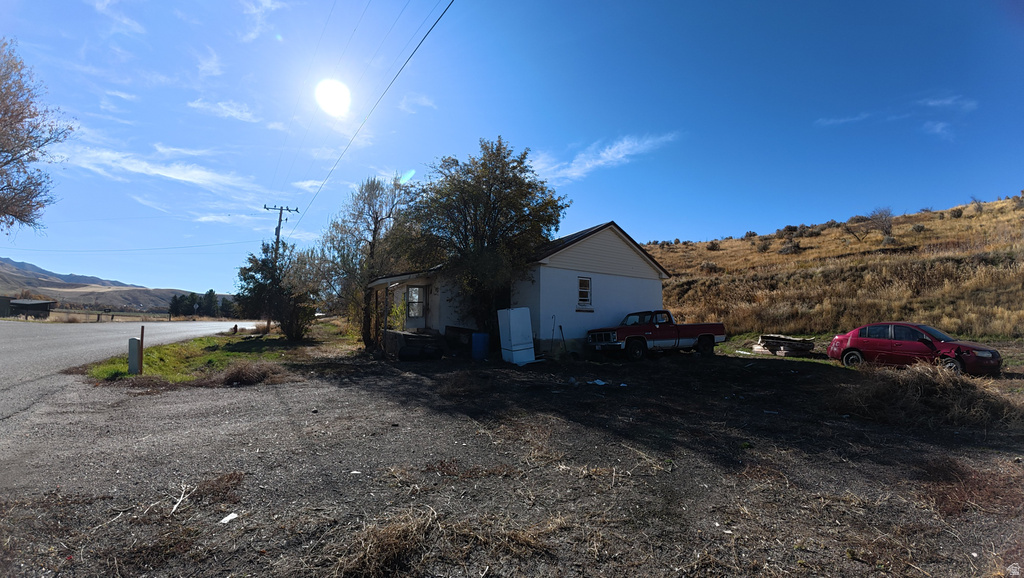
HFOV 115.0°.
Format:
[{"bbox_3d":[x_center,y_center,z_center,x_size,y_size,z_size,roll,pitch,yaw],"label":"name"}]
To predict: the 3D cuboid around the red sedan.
[{"bbox_3d":[13.732,1.910,11.342,1.720,1.470,4.450,4,-6,-35],"label":"red sedan"}]

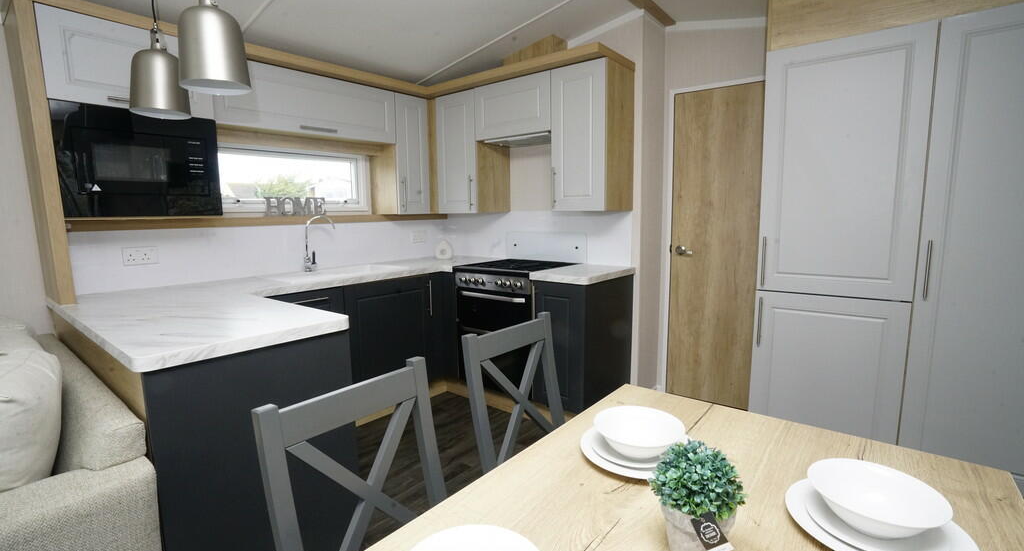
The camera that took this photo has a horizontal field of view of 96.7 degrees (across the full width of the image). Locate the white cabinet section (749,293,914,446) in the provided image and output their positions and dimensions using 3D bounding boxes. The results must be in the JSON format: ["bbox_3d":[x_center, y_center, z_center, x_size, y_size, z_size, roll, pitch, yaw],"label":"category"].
[{"bbox_3d":[1.384,0.447,2.048,0.552,0.719,0.025,5,10,38],"label":"white cabinet section"}]

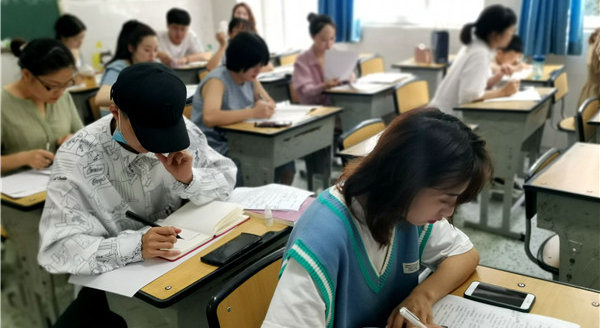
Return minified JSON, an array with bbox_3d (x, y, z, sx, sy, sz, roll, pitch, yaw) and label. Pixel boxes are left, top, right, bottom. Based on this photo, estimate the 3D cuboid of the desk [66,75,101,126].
[{"bbox_3d":[-1.476,-0.253,3.808,0.410,0.760,0.600,13,25,35],"label":"desk"}]

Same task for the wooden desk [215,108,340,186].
[{"bbox_3d":[-0.081,0.110,2.719,0.405,0.760,0.610,12,24,36],"label":"wooden desk"}]

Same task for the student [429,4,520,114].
[{"bbox_3d":[1.066,-0.287,2.944,0.620,1.240,0.460,12,24,36],"label":"student"}]

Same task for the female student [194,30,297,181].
[{"bbox_3d":[-0.316,-0.126,2.745,0.740,1.180,0.540,16,27,40],"label":"female student"}]

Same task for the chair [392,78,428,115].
[{"bbox_3d":[0.920,-0.153,3.269,0.450,0.785,0.400,16,27,42],"label":"chair"}]

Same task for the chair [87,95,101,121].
[{"bbox_3d":[-1.197,-0.164,3.610,0.450,0.785,0.400,11,24,34],"label":"chair"}]

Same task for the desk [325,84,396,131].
[{"bbox_3d":[0.509,-0.183,3.458,0.405,0.760,0.610,12,25,37],"label":"desk"}]

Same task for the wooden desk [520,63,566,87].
[{"bbox_3d":[1.643,-0.302,3.602,0.410,0.760,0.600,13,25,35],"label":"wooden desk"}]

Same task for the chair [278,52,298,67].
[{"bbox_3d":[0.116,-0.751,5.073,0.450,0.785,0.400,11,24,34],"label":"chair"}]

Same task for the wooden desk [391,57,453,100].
[{"bbox_3d":[1.097,-0.495,4.175,0.410,0.760,0.600,13,25,35],"label":"wooden desk"}]

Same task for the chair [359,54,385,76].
[{"bbox_3d":[0.787,-0.546,4.287,0.450,0.800,0.390,13,25,35],"label":"chair"}]

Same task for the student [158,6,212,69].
[{"bbox_3d":[-1.065,-0.826,4.607,0.520,1.240,0.660,-12,23,-25],"label":"student"}]

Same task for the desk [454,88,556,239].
[{"bbox_3d":[1.207,-0.023,2.905,0.405,0.760,0.610,12,24,36],"label":"desk"}]

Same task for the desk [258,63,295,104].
[{"bbox_3d":[-0.154,-0.348,3.919,0.410,0.760,0.600,13,25,35],"label":"desk"}]

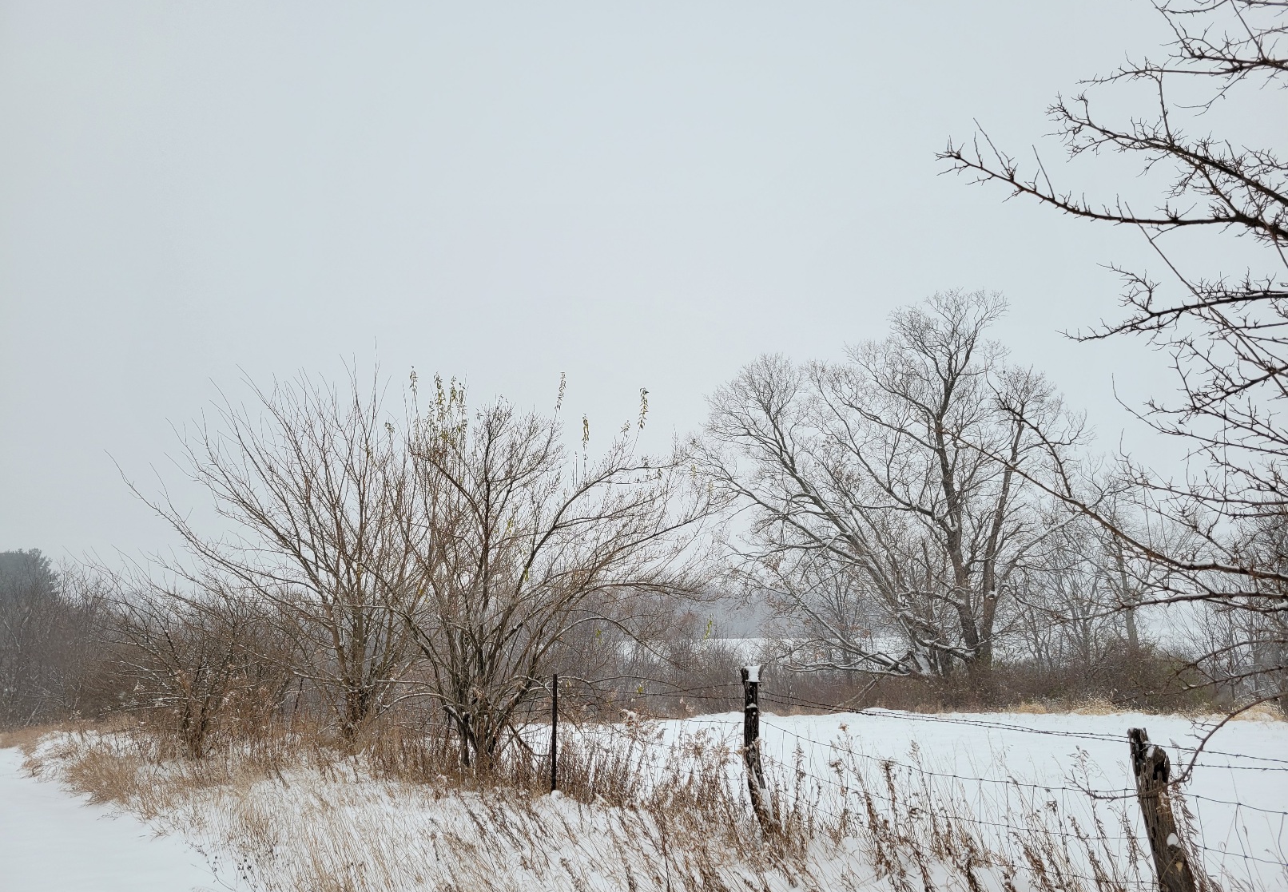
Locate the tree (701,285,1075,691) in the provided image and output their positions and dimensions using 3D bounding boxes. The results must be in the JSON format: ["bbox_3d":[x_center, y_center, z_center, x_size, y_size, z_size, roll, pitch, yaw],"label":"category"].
[{"bbox_3d":[8.090,1.429,31.681,12.070,13.560,10.620,0,-10,0],"label":"tree"}]

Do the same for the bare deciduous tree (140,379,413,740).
[{"bbox_3d":[-5.596,1.572,14.802,4.360,5.760,4.010,0,-10,0],"label":"bare deciduous tree"}]

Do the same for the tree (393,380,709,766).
[{"bbox_3d":[-1.017,1.389,10.991,3.530,4.490,3.360,0,-10,0],"label":"tree"}]

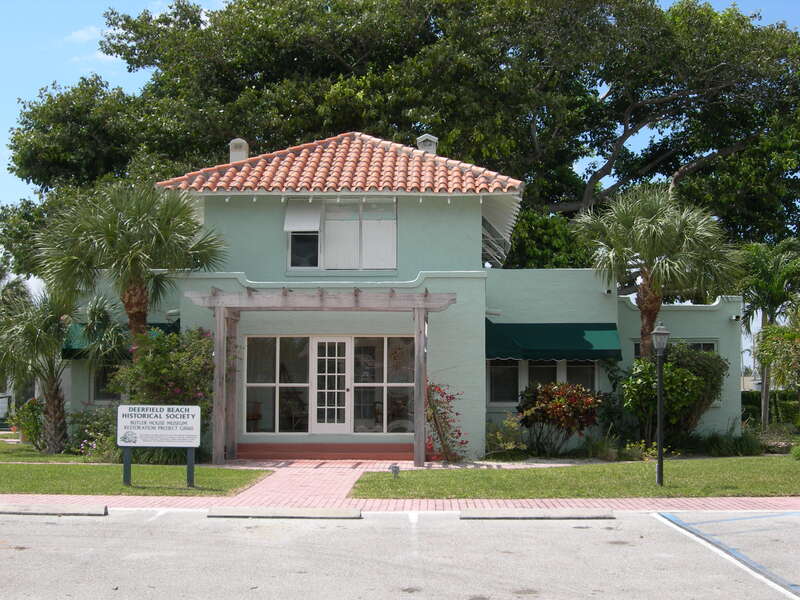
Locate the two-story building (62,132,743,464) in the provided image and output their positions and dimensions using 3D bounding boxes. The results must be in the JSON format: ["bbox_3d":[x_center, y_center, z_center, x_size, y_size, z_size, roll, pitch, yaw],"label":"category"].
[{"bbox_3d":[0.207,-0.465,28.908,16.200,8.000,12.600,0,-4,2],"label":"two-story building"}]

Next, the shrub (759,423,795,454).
[{"bbox_3d":[8.267,3.027,25.879,0.790,0.670,0.800,0,-4,2],"label":"shrub"}]

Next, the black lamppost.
[{"bbox_3d":[3.934,1.557,17.871,0.310,2.520,0.310,0,-4,2],"label":"black lamppost"}]

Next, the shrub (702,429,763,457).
[{"bbox_3d":[7.168,3.043,25.333,1.250,0.560,1.050,0,-4,2],"label":"shrub"}]

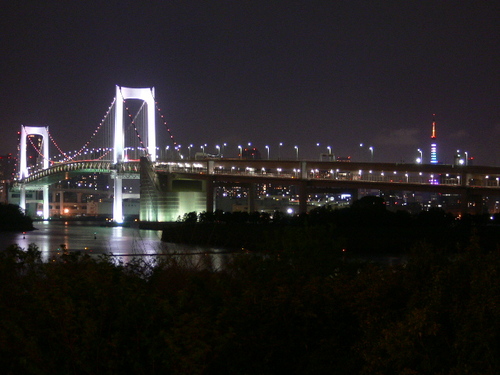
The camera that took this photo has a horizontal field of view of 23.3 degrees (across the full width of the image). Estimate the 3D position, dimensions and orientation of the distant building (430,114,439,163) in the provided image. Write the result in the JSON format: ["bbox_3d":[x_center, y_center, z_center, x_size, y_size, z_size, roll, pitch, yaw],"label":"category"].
[{"bbox_3d":[650.000,-91.300,4280.000,90.000,333.000,90.000,0,-1,9],"label":"distant building"}]

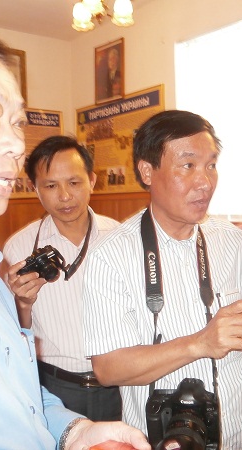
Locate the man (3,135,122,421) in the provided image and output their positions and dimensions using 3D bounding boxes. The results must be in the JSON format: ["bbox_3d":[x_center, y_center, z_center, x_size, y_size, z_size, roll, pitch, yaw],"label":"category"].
[{"bbox_3d":[-0.120,0.560,1.360,0.490,1.660,0.360,-4,5,-15],"label":"man"}]

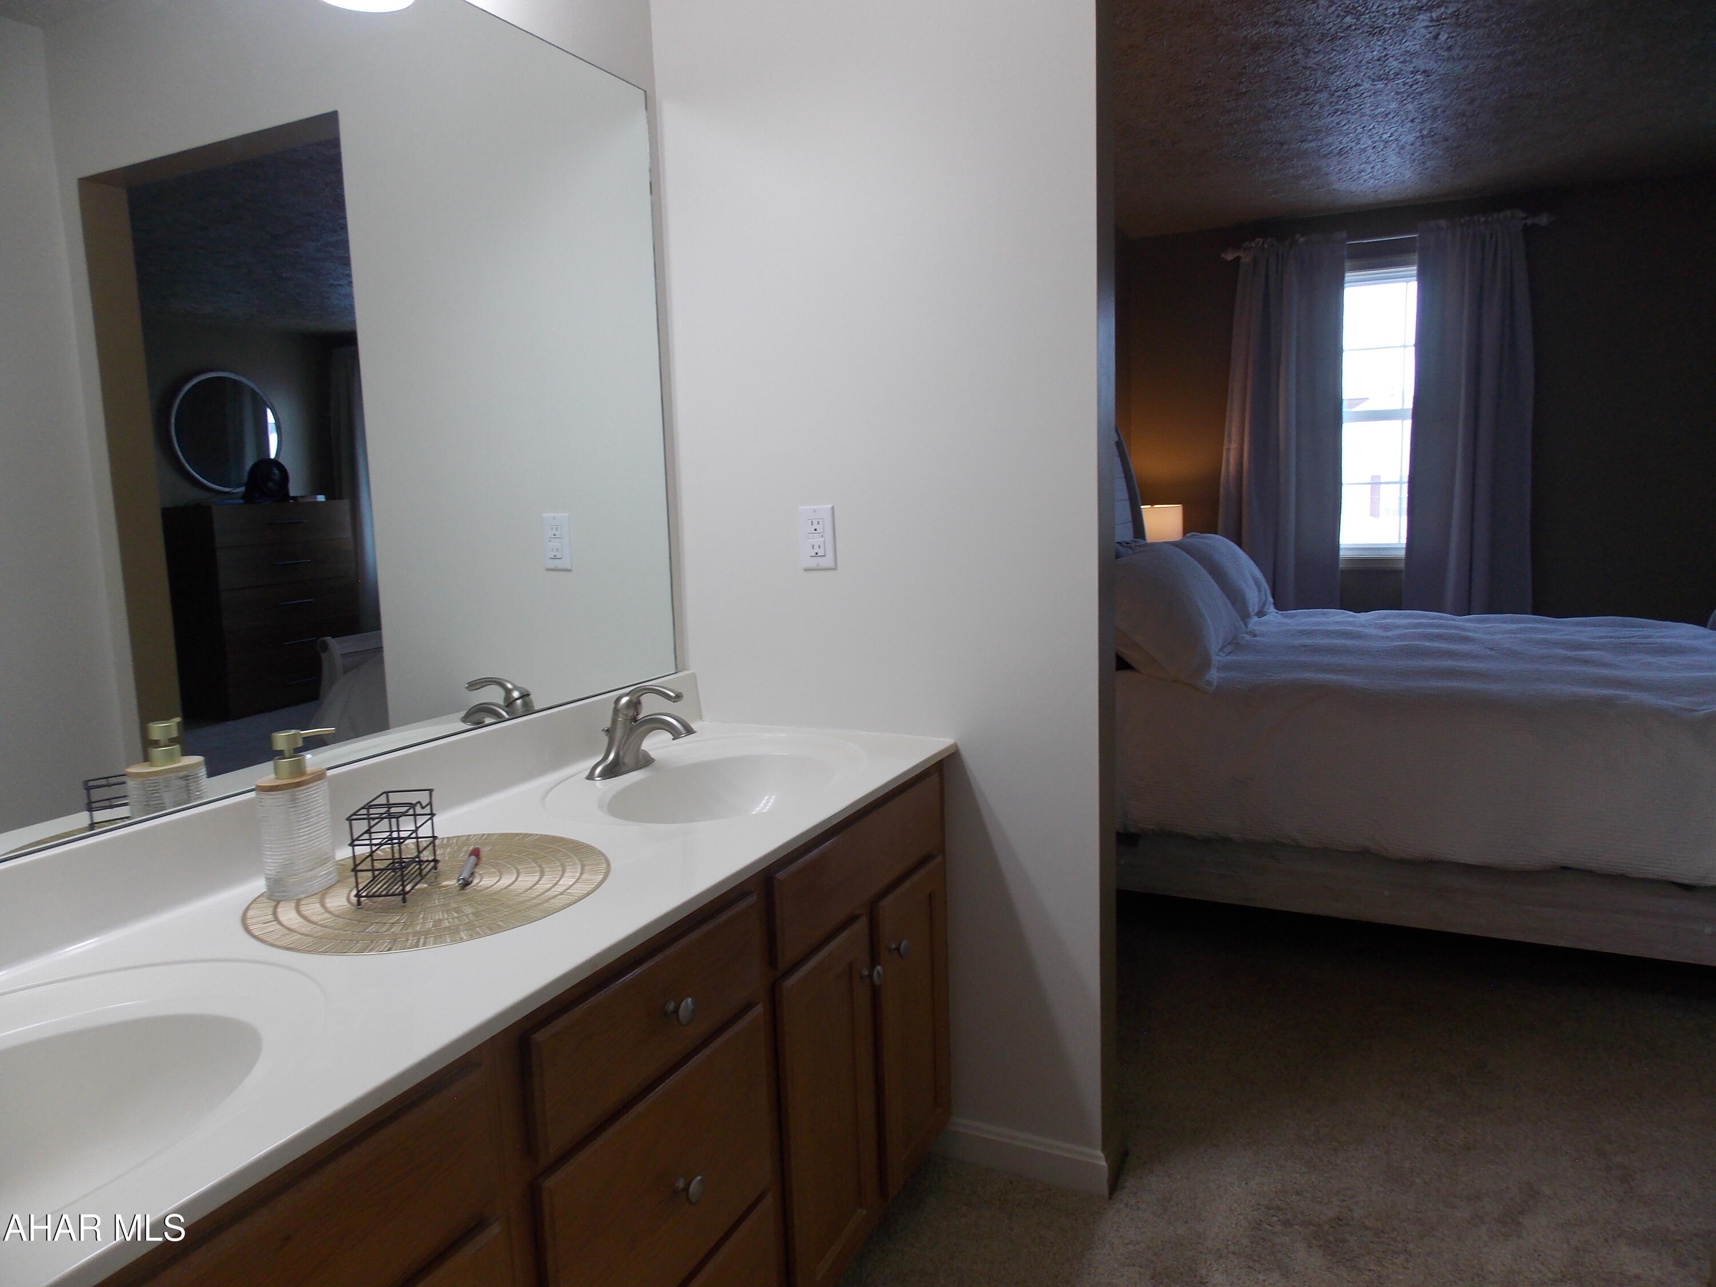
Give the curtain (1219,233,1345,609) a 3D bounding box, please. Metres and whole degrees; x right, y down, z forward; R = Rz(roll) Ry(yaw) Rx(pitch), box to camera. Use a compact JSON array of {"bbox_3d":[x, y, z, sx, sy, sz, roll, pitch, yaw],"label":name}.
[{"bbox_3d":[2.038,-0.788,5.541,0.549,2.296,0.120,2,9,25],"label":"curtain"}]

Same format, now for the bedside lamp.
[{"bbox_3d":[1.442,-0.433,5.569,0.290,0.480,0.290,2,9,25],"label":"bedside lamp"}]

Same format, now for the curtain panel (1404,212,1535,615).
[{"bbox_3d":[2.784,-0.765,5.187,0.505,2.302,0.120,2,9,25],"label":"curtain panel"}]

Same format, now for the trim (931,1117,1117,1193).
[{"bbox_3d":[0.282,0.927,2.077,0.357,0.075,0.014,2,9,25],"label":"trim"}]

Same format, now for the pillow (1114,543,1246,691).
[{"bbox_3d":[0.901,-0.111,3.381,0.220,0.460,0.900,-42,-11,25],"label":"pillow"}]

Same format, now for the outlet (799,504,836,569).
[{"bbox_3d":[-0.073,-0.192,2.079,0.071,0.116,0.008,2,9,25],"label":"outlet"}]

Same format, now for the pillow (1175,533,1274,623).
[{"bbox_3d":[1.294,-0.238,4.247,0.220,0.460,0.880,-42,-11,25],"label":"pillow"}]

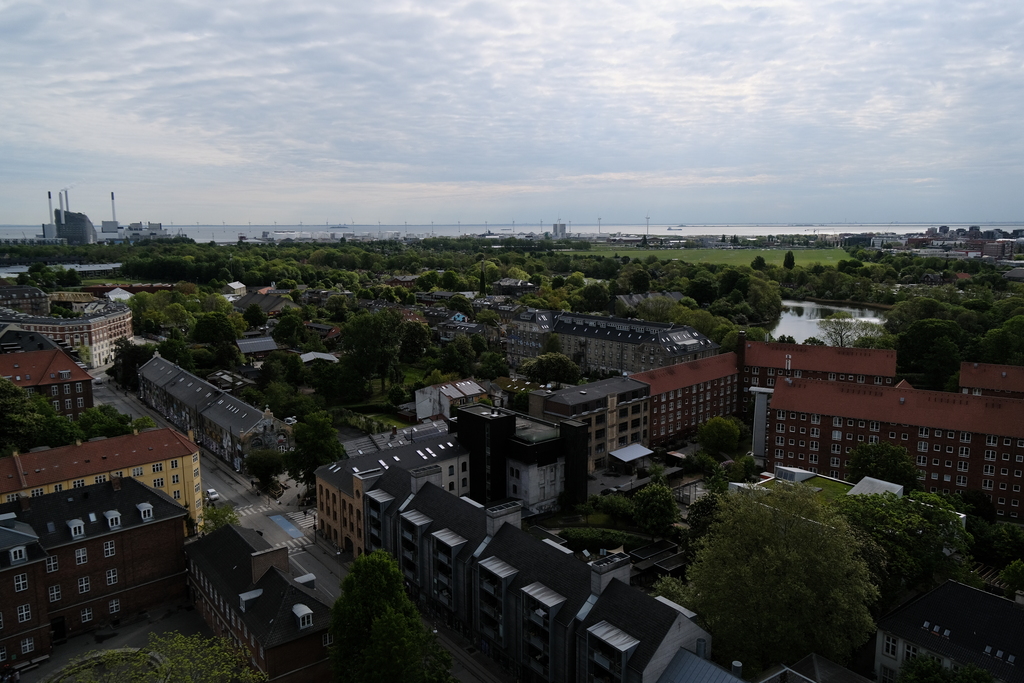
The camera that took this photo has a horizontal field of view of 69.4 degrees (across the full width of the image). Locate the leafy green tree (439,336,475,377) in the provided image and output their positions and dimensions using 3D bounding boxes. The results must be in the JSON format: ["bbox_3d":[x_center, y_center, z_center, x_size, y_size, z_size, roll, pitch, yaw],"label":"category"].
[{"bbox_3d":[-20.734,5.979,274.812,12.963,15.487,12.963,0,9,0],"label":"leafy green tree"}]

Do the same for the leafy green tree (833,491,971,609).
[{"bbox_3d":[54.000,29.610,104.370,17.500,16.200,17.500,0,9,0],"label":"leafy green tree"}]

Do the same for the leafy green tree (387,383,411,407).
[{"bbox_3d":[-32.860,15.320,212.630,6.630,6.630,6.630,-2,9,-9],"label":"leafy green tree"}]

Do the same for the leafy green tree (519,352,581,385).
[{"bbox_3d":[12.600,9.760,240.140,19.600,12.000,19.600,0,9,0],"label":"leafy green tree"}]

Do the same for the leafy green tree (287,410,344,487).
[{"bbox_3d":[-39.000,22.230,144.910,11.500,17.800,11.500,0,9,0],"label":"leafy green tree"}]

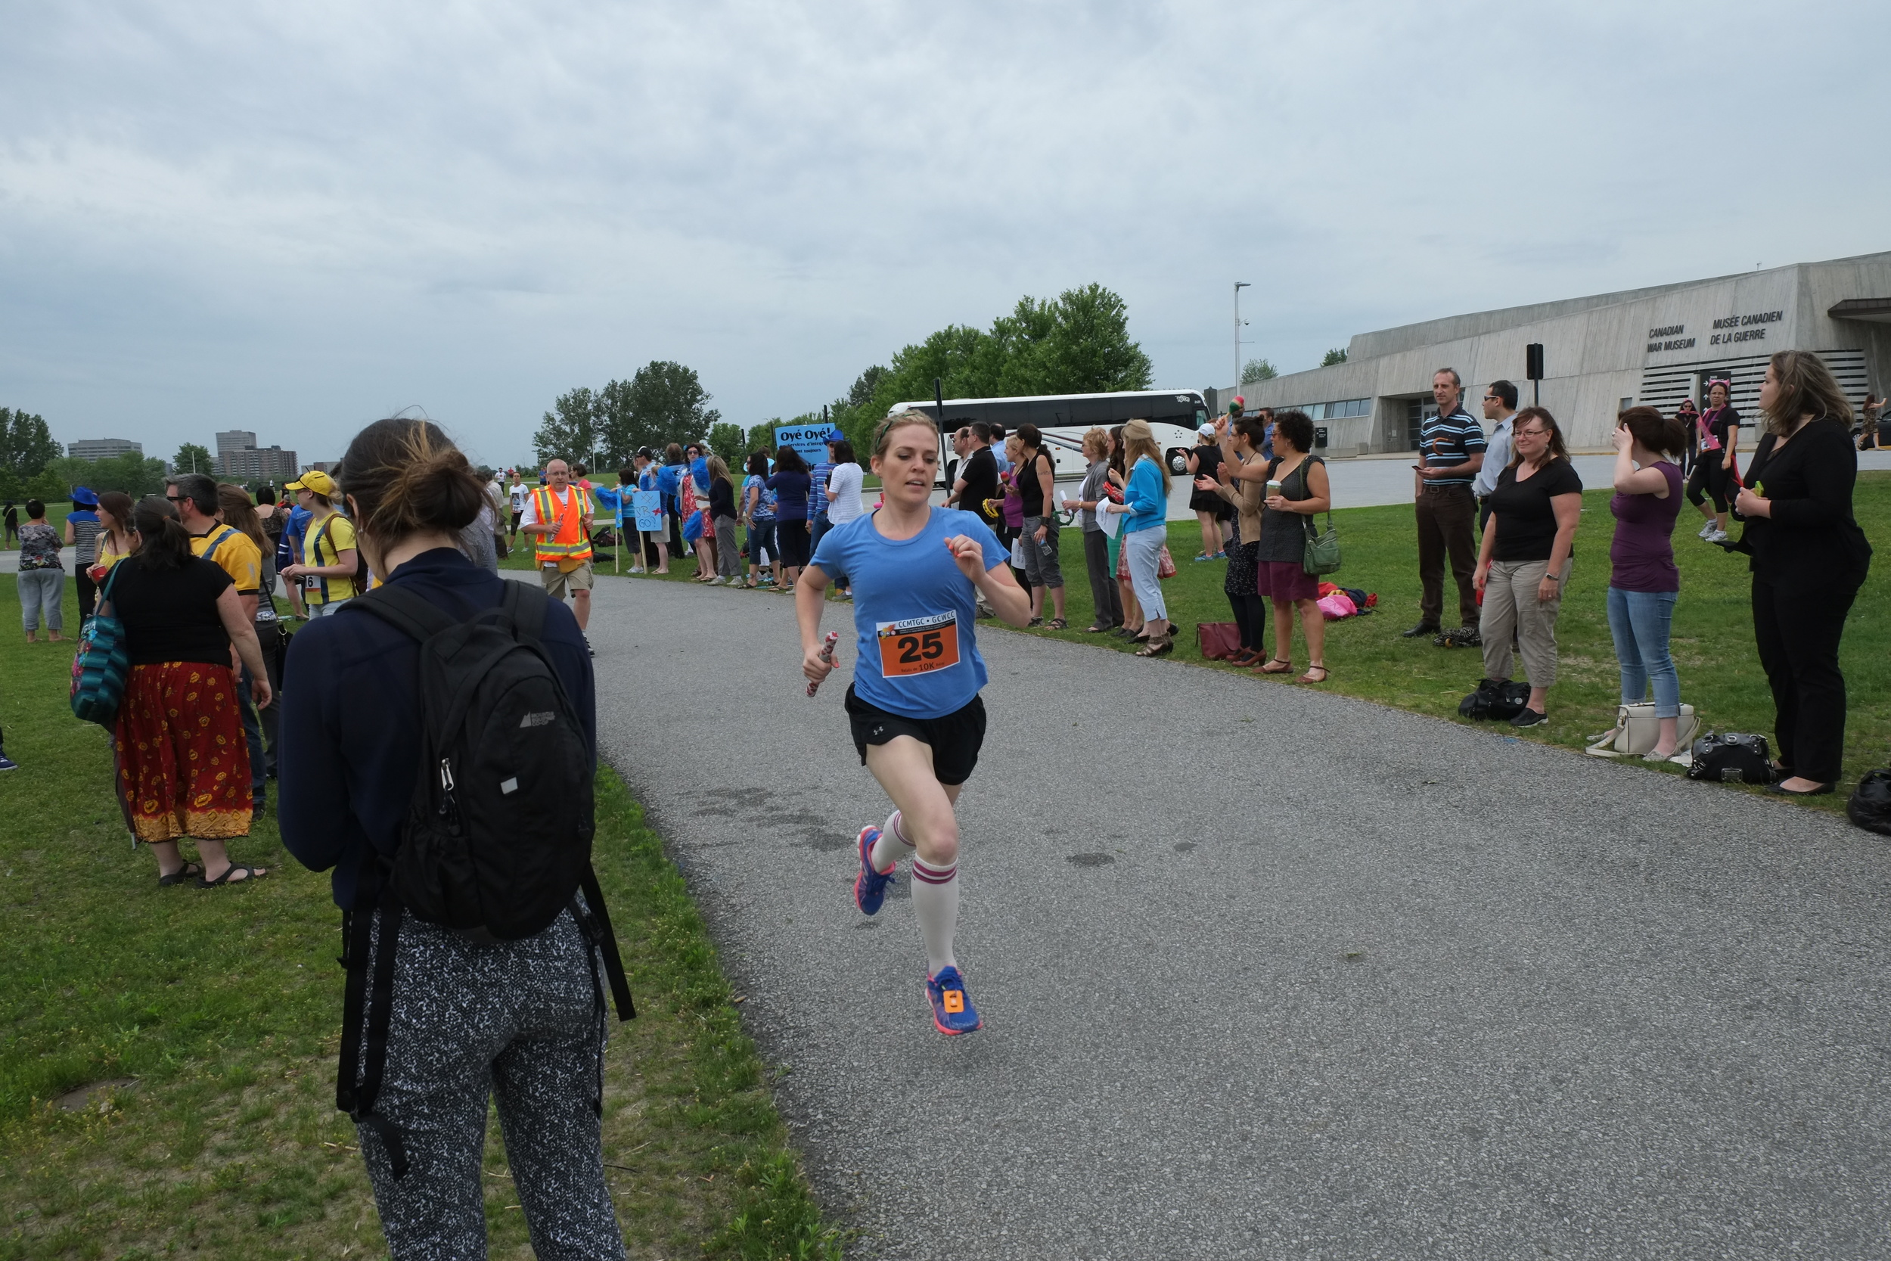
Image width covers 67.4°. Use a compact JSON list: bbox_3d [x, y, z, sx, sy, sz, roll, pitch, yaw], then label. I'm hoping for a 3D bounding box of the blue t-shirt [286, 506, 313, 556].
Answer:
[{"bbox_3d":[-7.840,-1.188,17.300,0.450,0.640,0.330,3,9,37],"label":"blue t-shirt"}]

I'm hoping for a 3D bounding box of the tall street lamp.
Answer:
[{"bbox_3d":[12.708,-10.738,60.476,0.680,8.001,0.300,-2,7,0],"label":"tall street lamp"}]

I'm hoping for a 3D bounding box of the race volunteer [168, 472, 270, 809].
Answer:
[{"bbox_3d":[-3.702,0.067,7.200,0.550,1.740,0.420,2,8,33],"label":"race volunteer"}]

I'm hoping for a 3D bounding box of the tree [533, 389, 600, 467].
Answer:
[{"bbox_3d":[-39.770,-21.235,150.000,7.500,9.300,7.500,-3,7,0],"label":"tree"}]

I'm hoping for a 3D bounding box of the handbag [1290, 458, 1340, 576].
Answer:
[{"bbox_3d":[2.214,-0.686,8.500,0.270,0.700,0.140,-5,7,-17],"label":"handbag"}]

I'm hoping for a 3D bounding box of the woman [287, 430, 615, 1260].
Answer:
[{"bbox_3d":[-0.708,0.558,2.100,0.460,1.670,0.430,-8,9,-35],"label":"woman"}]

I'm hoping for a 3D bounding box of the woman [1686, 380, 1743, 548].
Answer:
[{"bbox_3d":[7.739,-1.712,14.300,0.380,1.670,0.480,-9,9,-41],"label":"woman"}]

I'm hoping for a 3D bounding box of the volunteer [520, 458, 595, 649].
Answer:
[{"bbox_3d":[-3.678,-0.759,13.500,0.680,1.750,0.480,-4,7,-11],"label":"volunteer"}]

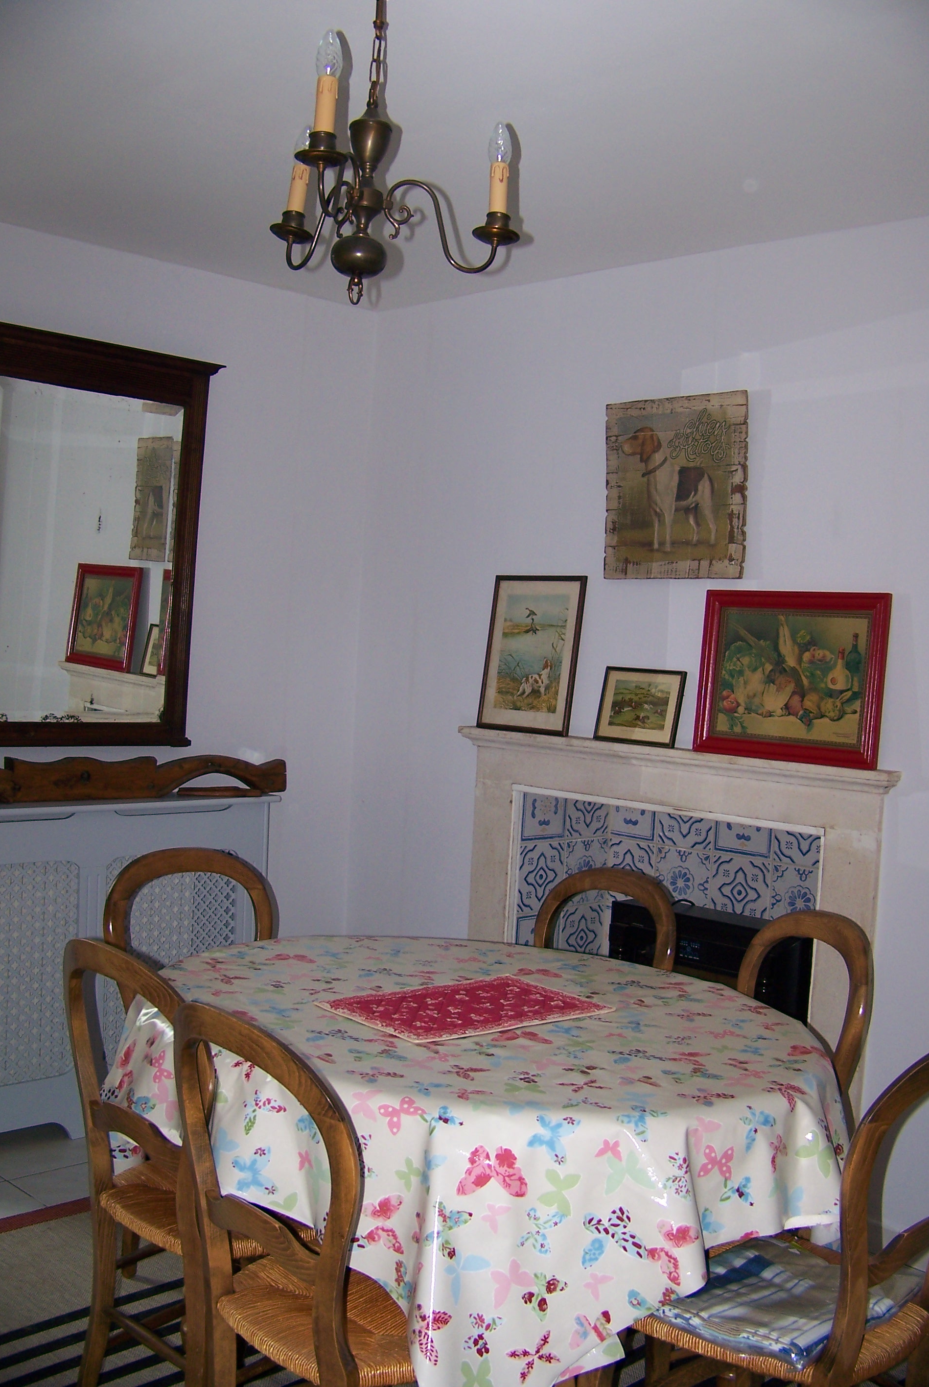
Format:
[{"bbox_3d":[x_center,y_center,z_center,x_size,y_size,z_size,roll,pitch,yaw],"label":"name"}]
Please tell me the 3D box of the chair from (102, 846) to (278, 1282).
[{"bbox_3d":[-0.475,0.812,2.981,0.470,0.890,0.450,5,3,44],"label":"chair"}]

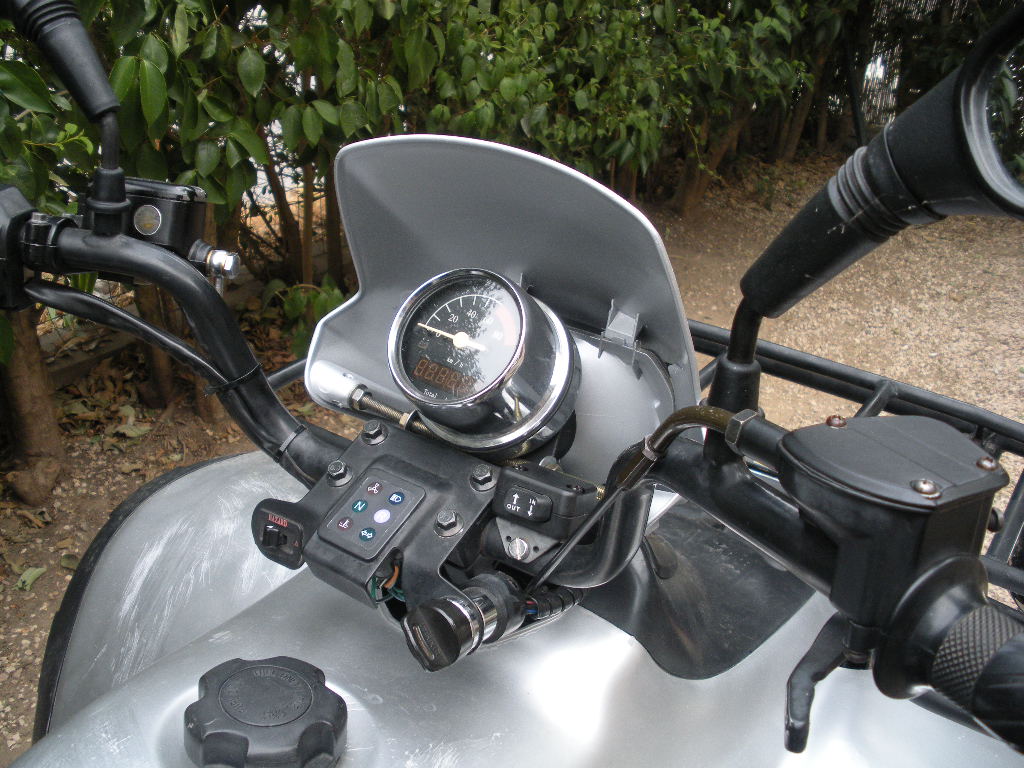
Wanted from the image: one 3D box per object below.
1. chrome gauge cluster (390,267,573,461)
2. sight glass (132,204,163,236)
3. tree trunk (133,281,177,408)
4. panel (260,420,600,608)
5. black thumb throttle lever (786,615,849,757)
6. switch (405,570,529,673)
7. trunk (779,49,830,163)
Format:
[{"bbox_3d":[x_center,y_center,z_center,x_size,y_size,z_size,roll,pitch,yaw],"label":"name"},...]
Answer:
[{"bbox_3d":[-0.017,-0.011,0.628,0.102,0.102,0.078,20,-12,30],"label":"chrome gauge cluster"},{"bbox_3d":[-0.197,-0.088,0.575,0.017,0.017,0.007,9,9,13],"label":"sight glass"},{"bbox_3d":[-0.817,-0.111,2.424,0.068,0.360,0.068,-6,29,-18],"label":"tree trunk"},{"bbox_3d":[-0.056,0.075,0.595,0.175,0.048,0.105,20,55,30],"label":"panel"},{"bbox_3d":[0.103,0.101,0.360,0.025,0.018,0.062,15,30,22],"label":"black thumb throttle lever"},{"bbox_3d":[-0.023,0.118,0.535,0.037,0.039,0.074,20,17,30],"label":"switch"},{"bbox_3d":[1.219,-1.161,4.393,0.075,0.500,0.075,20,31,10],"label":"trunk"}]

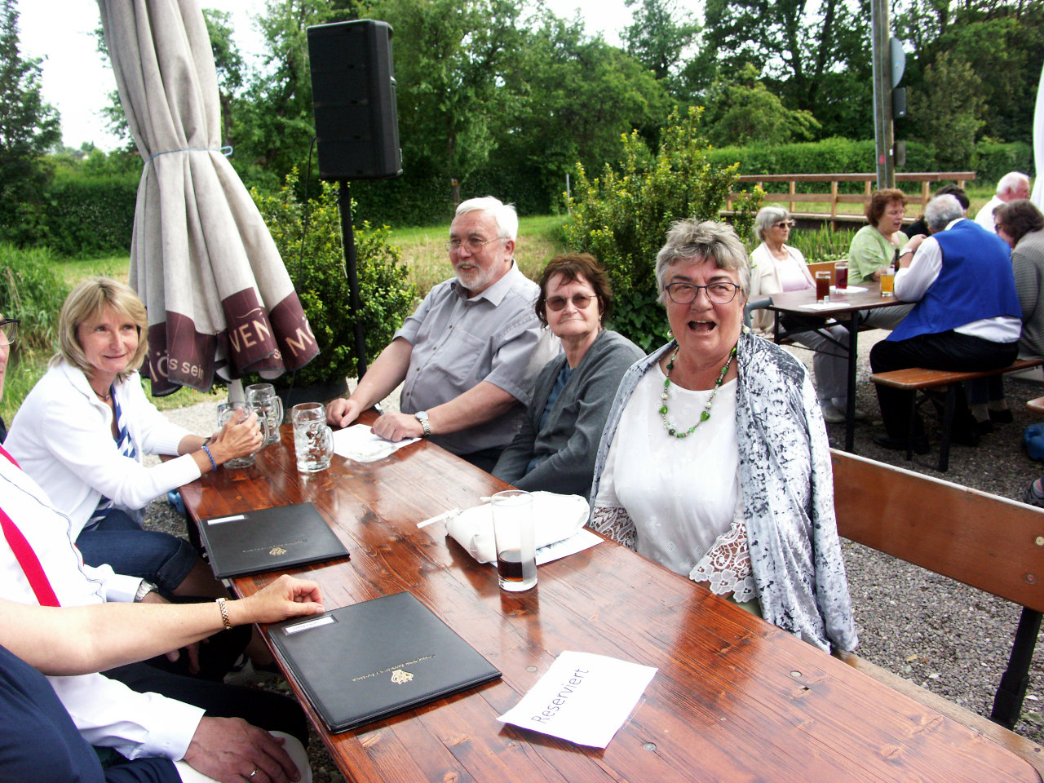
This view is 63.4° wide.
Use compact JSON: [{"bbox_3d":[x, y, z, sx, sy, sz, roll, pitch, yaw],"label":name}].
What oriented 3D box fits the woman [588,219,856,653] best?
[{"bbox_3d":[0.351,0.341,1.819,0.540,1.360,0.660,5,15,31],"label":"woman"}]

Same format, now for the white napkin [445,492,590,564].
[{"bbox_3d":[-0.012,0.269,1.763,0.275,0.050,0.200,-10,14,-29],"label":"white napkin"}]

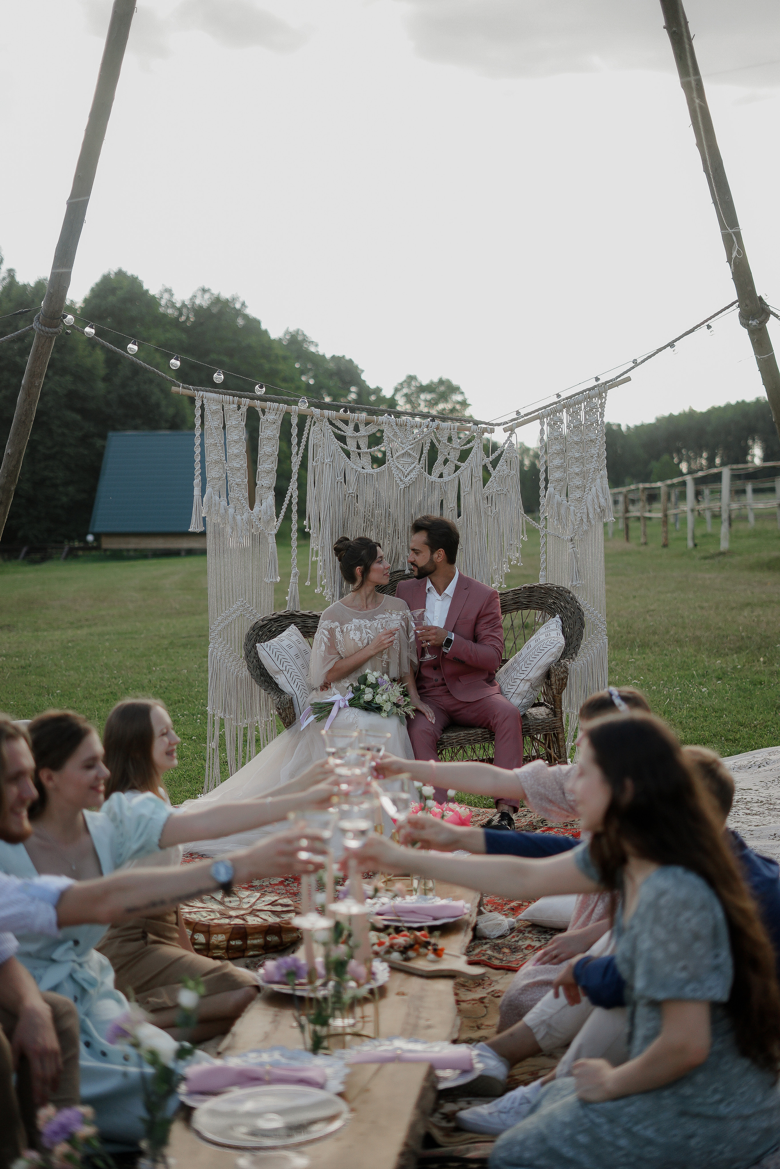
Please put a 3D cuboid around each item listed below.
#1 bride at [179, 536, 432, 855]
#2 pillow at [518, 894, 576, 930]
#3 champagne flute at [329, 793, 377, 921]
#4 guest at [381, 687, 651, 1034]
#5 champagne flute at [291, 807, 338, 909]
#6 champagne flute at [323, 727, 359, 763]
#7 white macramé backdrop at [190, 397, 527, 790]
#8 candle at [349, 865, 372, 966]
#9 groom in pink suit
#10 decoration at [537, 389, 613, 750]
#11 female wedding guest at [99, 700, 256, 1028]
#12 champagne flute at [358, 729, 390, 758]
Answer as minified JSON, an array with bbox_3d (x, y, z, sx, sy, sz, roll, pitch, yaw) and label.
[{"bbox_3d":[-0.335,0.394,6.651,0.950,1.170,0.980,-1,5,-11],"label":"bride"},{"bbox_3d":[0.635,1.021,5.377,0.440,0.130,0.430,0,5,0],"label":"pillow"},{"bbox_3d":[-0.070,0.502,3.029,0.083,0.207,0.083,4,4,0],"label":"champagne flute"},{"bbox_3d":[0.440,0.727,4.401,0.860,0.860,0.520,-3,5,-30],"label":"guest"},{"bbox_3d":[-0.136,0.507,2.929,0.083,0.207,0.083,0,5,0],"label":"champagne flute"},{"bbox_3d":[-0.120,0.455,3.848,0.083,0.207,0.083,0,5,0],"label":"champagne flute"},{"bbox_3d":[-0.140,0.032,7.245,1.530,1.800,0.140,0,5,-5],"label":"white macramé backdrop"},{"bbox_3d":[-0.063,0.716,3.517,0.028,0.225,0.028,-4,4,0],"label":"candle"},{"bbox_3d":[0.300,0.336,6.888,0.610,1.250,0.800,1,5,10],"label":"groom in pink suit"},{"bbox_3d":[0.850,0.021,7.374,0.360,1.840,0.100,1,5,9],"label":"decoration"},{"bbox_3d":[-0.570,0.736,4.472,0.760,0.830,0.500,2,5,27],"label":"female wedding guest"},{"bbox_3d":[-0.035,0.451,3.897,0.083,0.207,0.083,0,5,0],"label":"champagne flute"}]

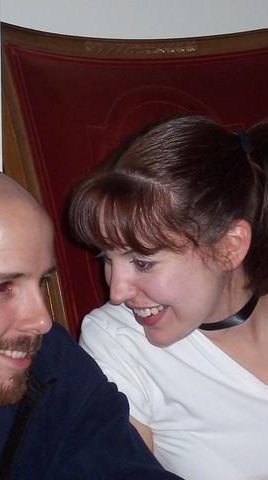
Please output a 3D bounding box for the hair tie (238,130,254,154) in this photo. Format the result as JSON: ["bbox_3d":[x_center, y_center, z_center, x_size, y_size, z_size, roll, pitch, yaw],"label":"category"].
[{"bbox_3d":[0.129,-0.111,1.500,0.013,0.033,0.033,-21,10,-30],"label":"hair tie"}]

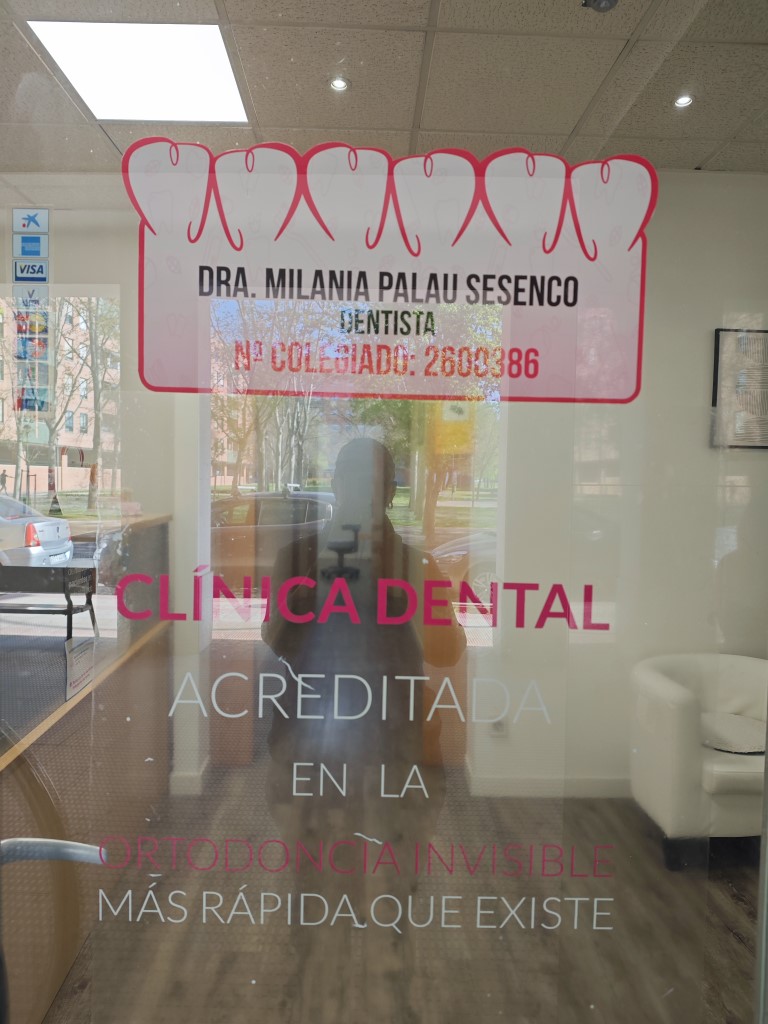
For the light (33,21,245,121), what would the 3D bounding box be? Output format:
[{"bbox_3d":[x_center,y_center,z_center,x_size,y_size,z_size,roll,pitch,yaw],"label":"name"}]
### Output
[{"bbox_3d":[-0.770,-1.437,2.250,0.580,0.050,0.570,1,4,-1],"label":"light"}]

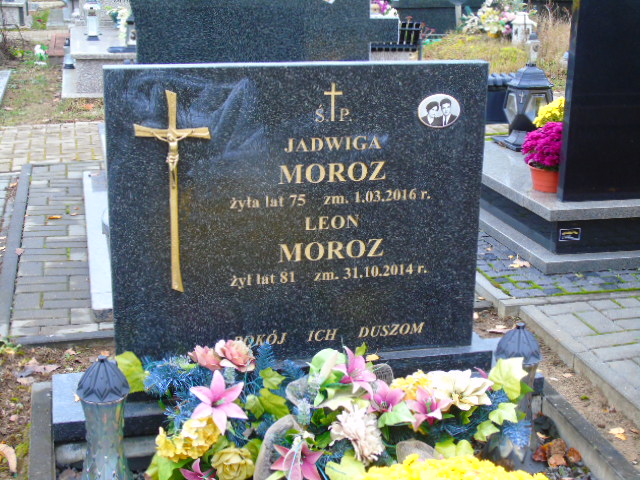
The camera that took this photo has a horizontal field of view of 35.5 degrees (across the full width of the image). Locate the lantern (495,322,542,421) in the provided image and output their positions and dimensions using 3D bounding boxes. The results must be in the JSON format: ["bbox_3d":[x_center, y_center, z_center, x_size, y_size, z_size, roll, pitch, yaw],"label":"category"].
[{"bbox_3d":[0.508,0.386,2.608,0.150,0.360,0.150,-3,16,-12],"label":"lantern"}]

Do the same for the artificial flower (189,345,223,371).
[{"bbox_3d":[-0.296,0.305,2.580,0.090,0.070,0.080,6,7,17],"label":"artificial flower"}]

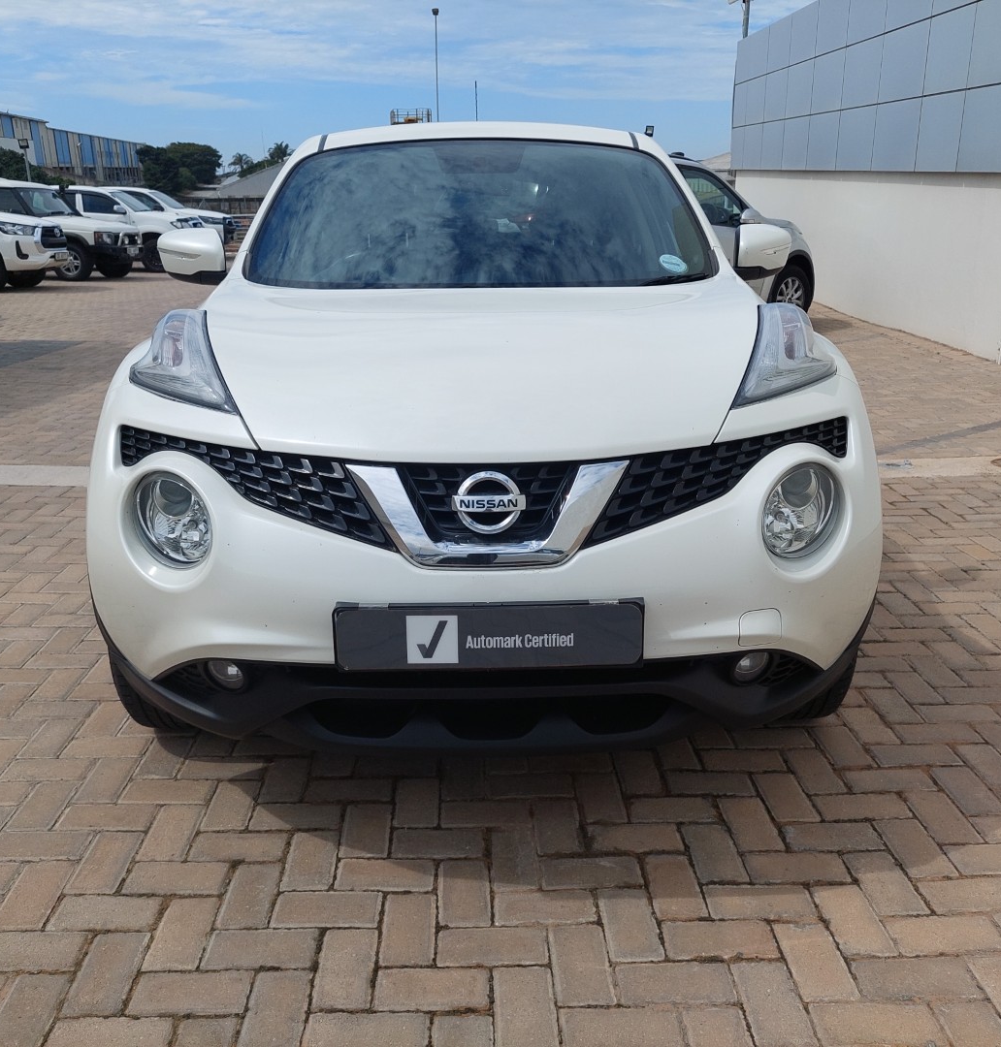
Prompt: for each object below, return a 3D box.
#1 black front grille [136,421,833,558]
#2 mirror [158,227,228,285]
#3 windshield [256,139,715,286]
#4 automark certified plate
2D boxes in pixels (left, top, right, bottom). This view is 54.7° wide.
[{"bbox_3d":[-0.029,-0.079,1.754,1.410,0.180,0.310,-1,17,-2],"label":"black front grille"},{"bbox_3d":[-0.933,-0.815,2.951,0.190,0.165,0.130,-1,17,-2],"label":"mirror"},{"bbox_3d":[-0.075,-0.849,2.742,1.280,0.150,0.820,-1,46,-2],"label":"windshield"},{"bbox_3d":[-0.019,0.191,1.644,0.525,0.125,0.020,-1,12,-2],"label":"automark certified plate"}]

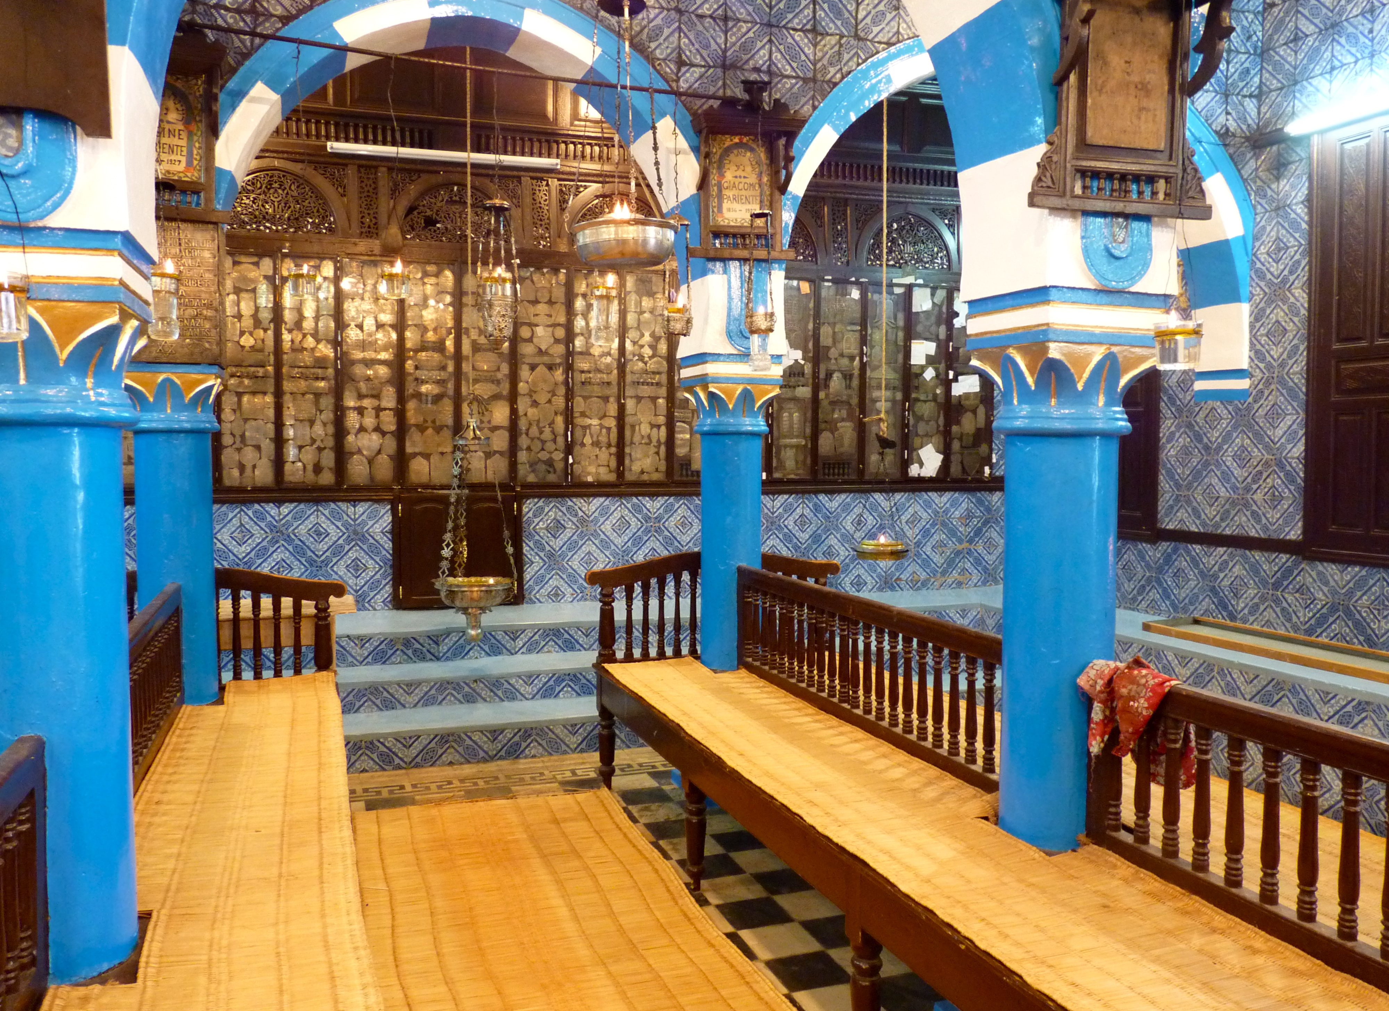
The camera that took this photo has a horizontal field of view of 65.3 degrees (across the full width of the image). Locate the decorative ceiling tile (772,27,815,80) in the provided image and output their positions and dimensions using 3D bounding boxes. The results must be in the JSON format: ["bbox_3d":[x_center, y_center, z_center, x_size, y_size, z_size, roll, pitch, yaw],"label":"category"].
[{"bbox_3d":[0.408,-1.899,4.562,0.204,0.189,0.020,-1,3,-19],"label":"decorative ceiling tile"}]

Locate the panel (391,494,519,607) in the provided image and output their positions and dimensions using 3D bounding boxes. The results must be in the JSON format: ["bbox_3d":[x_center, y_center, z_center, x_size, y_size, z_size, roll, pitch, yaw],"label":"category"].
[{"bbox_3d":[-1.325,0.249,6.101,0.731,0.653,0.050,-1,3,-19],"label":"panel"}]

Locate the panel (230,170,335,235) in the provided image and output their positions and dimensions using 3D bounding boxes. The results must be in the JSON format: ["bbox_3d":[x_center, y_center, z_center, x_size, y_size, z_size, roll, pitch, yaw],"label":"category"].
[{"bbox_3d":[-2.198,-1.598,5.722,0.585,0.339,0.050,-1,3,-19],"label":"panel"}]

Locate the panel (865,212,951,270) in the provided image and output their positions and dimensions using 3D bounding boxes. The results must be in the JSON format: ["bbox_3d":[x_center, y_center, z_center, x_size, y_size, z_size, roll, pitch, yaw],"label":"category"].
[{"bbox_3d":[1.356,-1.683,6.920,0.621,0.369,0.050,-1,3,-19],"label":"panel"}]

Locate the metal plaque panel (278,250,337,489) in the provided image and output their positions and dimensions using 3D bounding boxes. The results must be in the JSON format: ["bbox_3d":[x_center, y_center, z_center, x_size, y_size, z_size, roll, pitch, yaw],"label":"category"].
[{"bbox_3d":[-2.073,-0.714,5.810,0.295,1.223,0.050,-1,3,-19],"label":"metal plaque panel"}]

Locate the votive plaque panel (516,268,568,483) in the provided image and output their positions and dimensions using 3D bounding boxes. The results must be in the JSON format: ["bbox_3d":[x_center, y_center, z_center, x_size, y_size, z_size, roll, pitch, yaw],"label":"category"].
[{"bbox_3d":[-0.880,-0.741,6.229,0.301,1.225,0.050,-1,3,-19],"label":"votive plaque panel"}]

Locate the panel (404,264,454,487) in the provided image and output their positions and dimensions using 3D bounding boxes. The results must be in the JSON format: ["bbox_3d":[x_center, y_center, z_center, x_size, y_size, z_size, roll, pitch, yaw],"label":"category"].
[{"bbox_3d":[-1.473,-0.722,6.021,0.287,1.232,0.050,-1,3,-19],"label":"panel"}]

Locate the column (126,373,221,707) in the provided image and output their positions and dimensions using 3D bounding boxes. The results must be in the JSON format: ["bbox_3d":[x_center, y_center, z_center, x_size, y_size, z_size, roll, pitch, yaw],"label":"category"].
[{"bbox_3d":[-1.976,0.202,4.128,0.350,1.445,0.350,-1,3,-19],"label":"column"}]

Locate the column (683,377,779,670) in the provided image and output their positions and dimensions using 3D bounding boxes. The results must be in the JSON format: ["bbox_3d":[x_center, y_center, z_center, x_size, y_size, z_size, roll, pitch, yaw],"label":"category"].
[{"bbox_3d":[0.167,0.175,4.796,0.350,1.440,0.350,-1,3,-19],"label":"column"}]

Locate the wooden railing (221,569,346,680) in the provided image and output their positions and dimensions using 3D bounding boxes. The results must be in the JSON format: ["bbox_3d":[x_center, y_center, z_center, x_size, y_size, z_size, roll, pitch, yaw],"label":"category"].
[{"bbox_3d":[-1.724,0.481,4.410,0.605,0.470,0.070,-1,3,-19],"label":"wooden railing"}]

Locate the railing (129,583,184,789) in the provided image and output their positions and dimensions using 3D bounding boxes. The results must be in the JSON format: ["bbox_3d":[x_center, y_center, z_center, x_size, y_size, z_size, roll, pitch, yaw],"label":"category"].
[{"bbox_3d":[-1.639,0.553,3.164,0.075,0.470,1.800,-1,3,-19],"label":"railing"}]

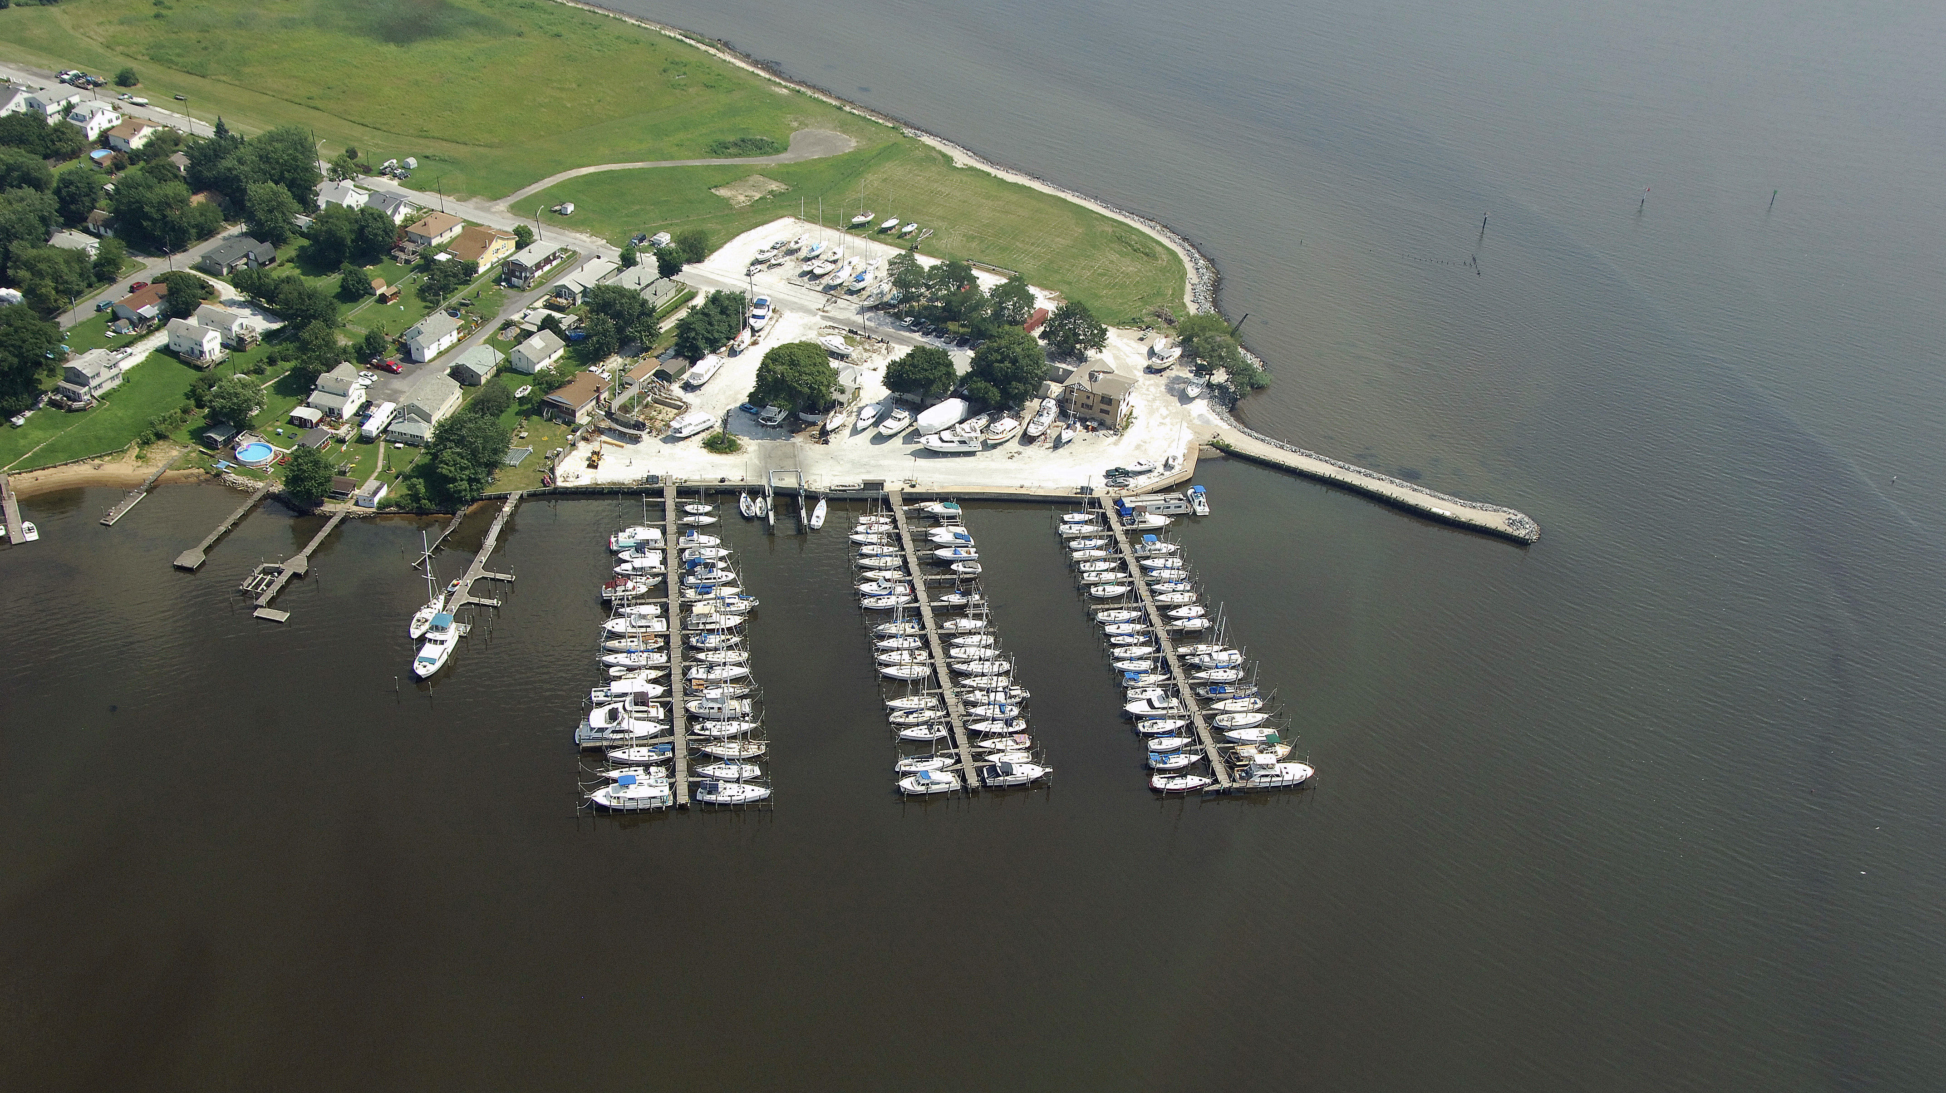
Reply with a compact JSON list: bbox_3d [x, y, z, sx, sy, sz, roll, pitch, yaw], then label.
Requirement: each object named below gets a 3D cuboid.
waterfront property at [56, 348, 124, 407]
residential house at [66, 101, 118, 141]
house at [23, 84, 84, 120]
[{"bbox_3d":[-180.294,-35.179,395.763,7.600,6.400,11.000,15,34,16],"label":"waterfront property"},{"bbox_3d":[-229.296,-111.796,506.967,7.450,6.990,10.950,20,37,20],"label":"residential house"},{"bbox_3d":[-239.320,-115.540,506.340,7.940,7.000,10.890,20,37,22],"label":"house"}]

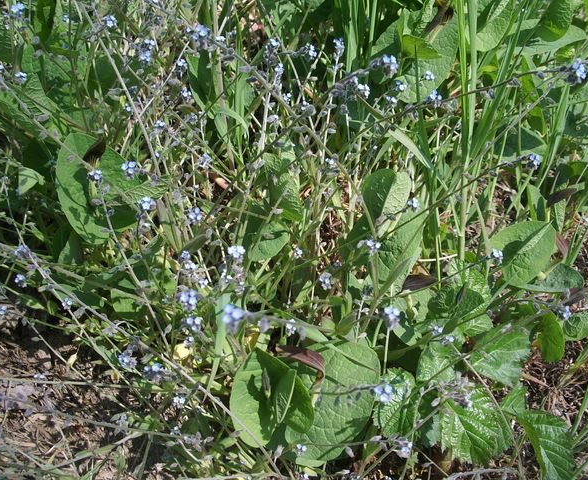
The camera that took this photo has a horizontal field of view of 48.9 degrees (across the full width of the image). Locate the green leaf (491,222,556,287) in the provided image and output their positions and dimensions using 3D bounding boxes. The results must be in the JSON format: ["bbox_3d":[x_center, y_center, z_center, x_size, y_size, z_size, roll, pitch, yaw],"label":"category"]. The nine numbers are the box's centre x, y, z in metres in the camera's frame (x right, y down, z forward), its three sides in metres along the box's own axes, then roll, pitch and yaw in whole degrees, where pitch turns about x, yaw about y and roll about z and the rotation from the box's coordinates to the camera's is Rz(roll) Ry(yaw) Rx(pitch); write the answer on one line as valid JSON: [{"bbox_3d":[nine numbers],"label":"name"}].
[{"bbox_3d":[0.202,0.012,0.570,0.076,0.012,0.048,-36,62,-19],"label":"green leaf"}]

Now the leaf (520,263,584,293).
[{"bbox_3d":[0.210,0.030,0.525,0.052,0.013,0.032,3,45,-5],"label":"leaf"}]

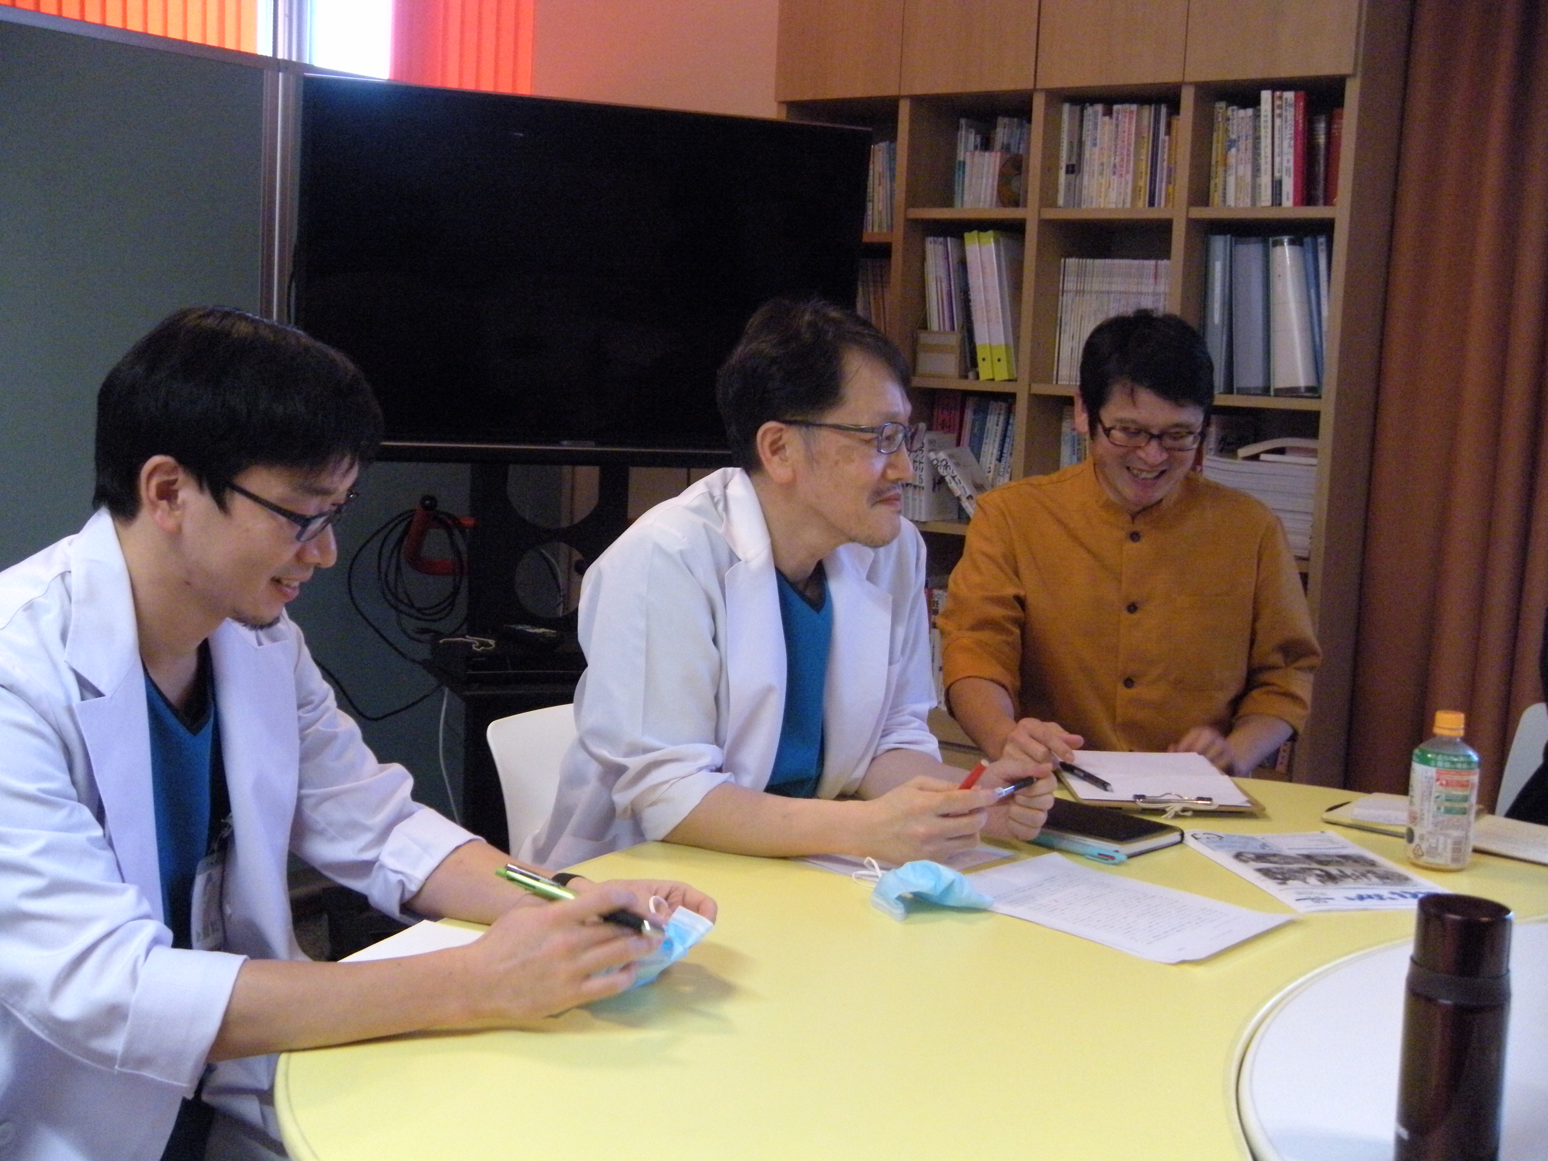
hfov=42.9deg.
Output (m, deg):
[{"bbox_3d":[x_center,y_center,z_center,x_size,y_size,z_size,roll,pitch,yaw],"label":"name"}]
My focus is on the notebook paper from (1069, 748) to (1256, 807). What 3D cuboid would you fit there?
[{"bbox_3d":[0.467,0.242,2.461,0.210,0.008,0.295,3,7,0],"label":"notebook paper"}]

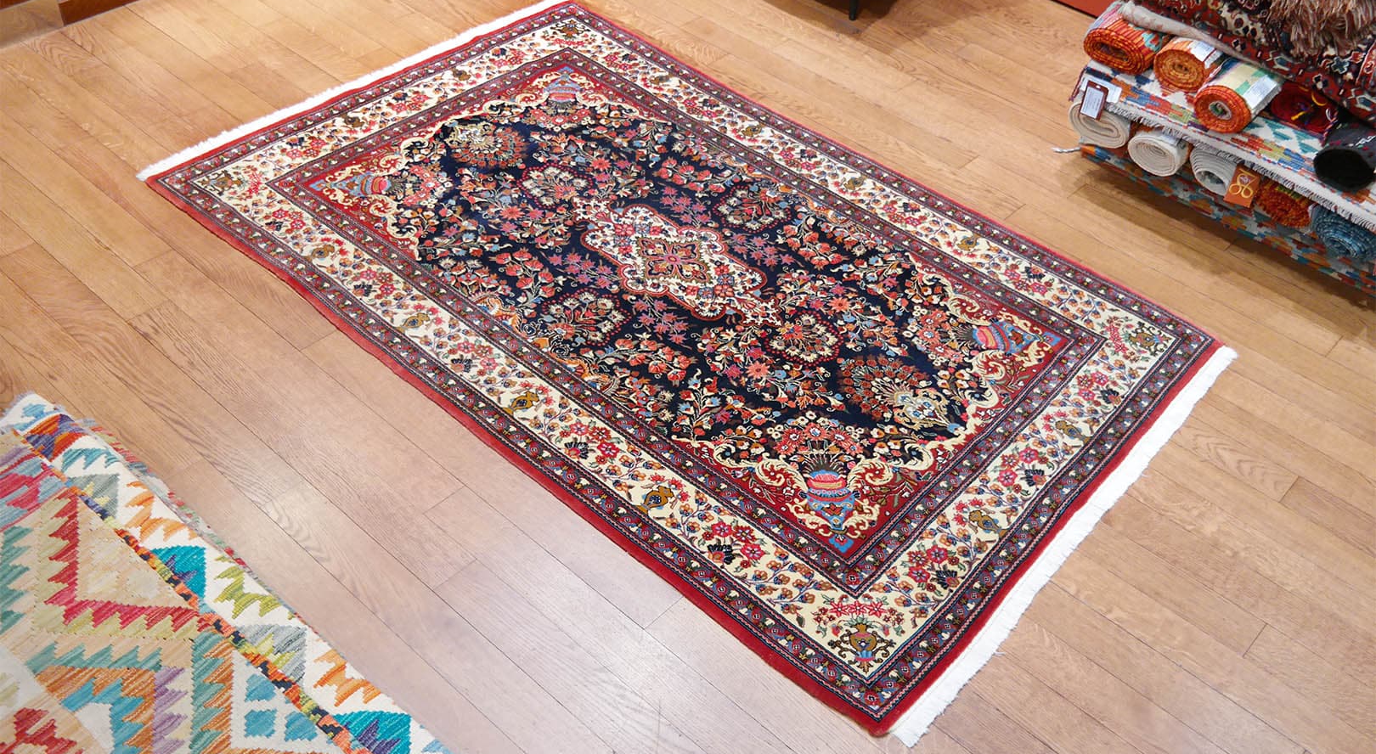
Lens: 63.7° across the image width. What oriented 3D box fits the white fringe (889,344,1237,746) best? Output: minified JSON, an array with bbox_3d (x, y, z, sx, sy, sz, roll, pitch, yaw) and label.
[{"bbox_3d":[0.741,0.246,2.019,0.046,0.015,1.252,35,52,26],"label":"white fringe"}]

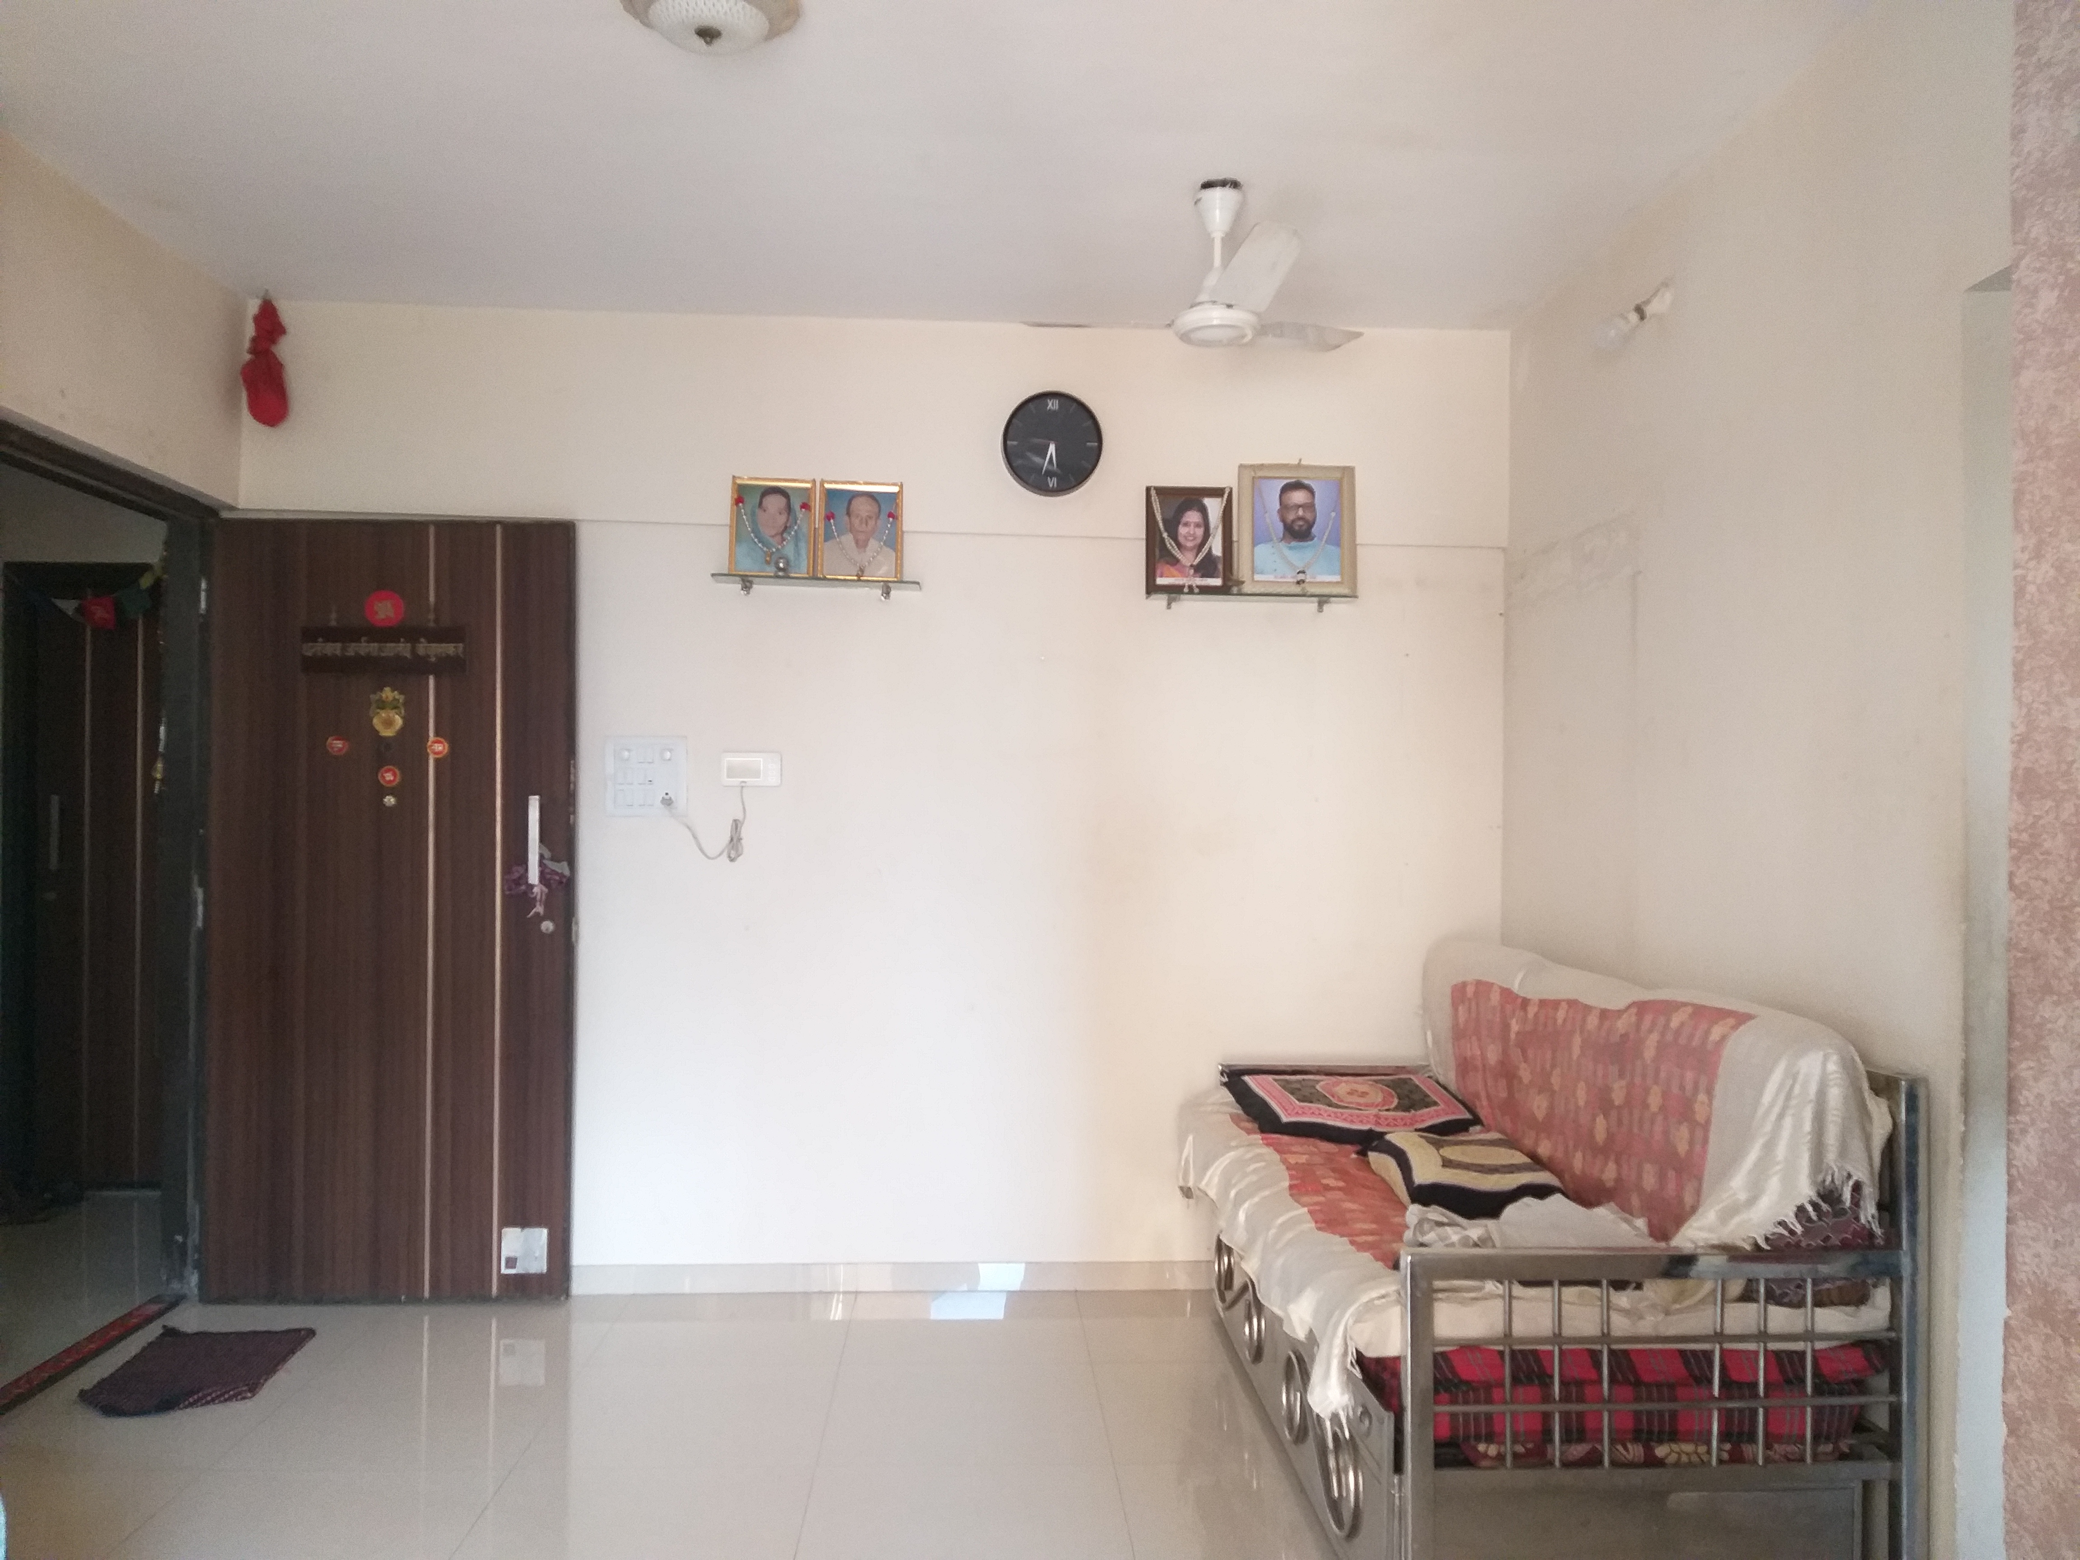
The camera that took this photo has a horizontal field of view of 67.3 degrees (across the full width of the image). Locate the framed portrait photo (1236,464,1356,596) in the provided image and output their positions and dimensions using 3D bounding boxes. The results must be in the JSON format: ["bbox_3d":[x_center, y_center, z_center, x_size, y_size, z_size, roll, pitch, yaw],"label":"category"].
[{"bbox_3d":[0.700,-0.678,4.251,0.316,0.356,0.025,1,-9,-3],"label":"framed portrait photo"}]

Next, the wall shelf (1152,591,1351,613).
[{"bbox_3d":[0.575,-0.480,4.277,0.565,0.038,0.125,1,-1,-3],"label":"wall shelf"}]

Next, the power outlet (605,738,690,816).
[{"bbox_3d":[-1.059,-0.008,4.210,0.222,0.218,0.020,1,0,-3],"label":"power outlet"}]

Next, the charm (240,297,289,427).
[{"bbox_3d":[-2.030,-1.091,4.093,0.129,0.345,0.100,1,0,-3],"label":"charm"}]

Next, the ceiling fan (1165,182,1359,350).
[{"bbox_3d":[0.371,-1.106,3.286,0.890,0.355,0.860,1,-1,-3],"label":"ceiling fan"}]

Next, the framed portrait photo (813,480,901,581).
[{"bbox_3d":[-0.487,-0.672,4.252,0.227,0.285,0.025,1,-10,-3],"label":"framed portrait photo"}]

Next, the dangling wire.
[{"bbox_3d":[-0.892,0.121,4.206,0.207,0.205,0.035,1,0,-3],"label":"dangling wire"}]

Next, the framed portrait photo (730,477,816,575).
[{"bbox_3d":[-0.714,-0.677,4.181,0.225,0.268,0.022,2,-10,-3],"label":"framed portrait photo"}]

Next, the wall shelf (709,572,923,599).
[{"bbox_3d":[-0.598,-0.517,4.220,0.552,0.040,0.125,1,-1,-3],"label":"wall shelf"}]

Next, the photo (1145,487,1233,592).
[{"bbox_3d":[0.407,-0.648,4.237,0.232,0.294,0.025,1,-9,-3],"label":"photo"}]

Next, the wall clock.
[{"bbox_3d":[0.036,-0.923,4.296,0.276,0.278,0.045,1,-1,-3],"label":"wall clock"}]

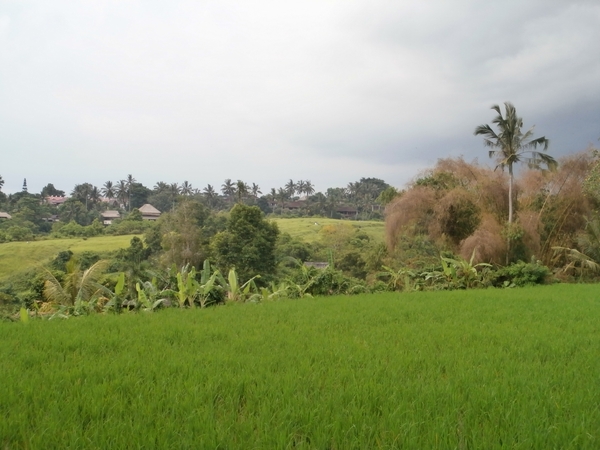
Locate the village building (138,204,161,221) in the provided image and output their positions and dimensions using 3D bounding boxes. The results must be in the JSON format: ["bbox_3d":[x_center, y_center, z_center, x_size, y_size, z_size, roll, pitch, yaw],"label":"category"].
[{"bbox_3d":[-57.690,-4.330,380.000,8.600,7.120,8.000,0,0,-6],"label":"village building"}]

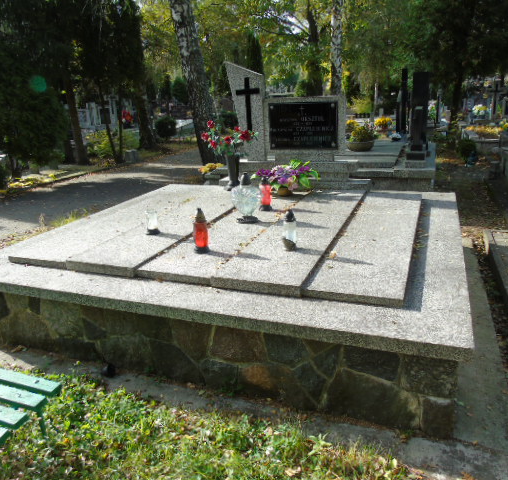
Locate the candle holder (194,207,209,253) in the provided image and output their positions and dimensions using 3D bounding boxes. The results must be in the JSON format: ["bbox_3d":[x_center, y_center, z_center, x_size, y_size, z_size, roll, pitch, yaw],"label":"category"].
[{"bbox_3d":[-0.342,-0.062,2.932,0.098,0.283,0.098,-3,18,1],"label":"candle holder"}]

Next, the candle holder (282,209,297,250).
[{"bbox_3d":[0.228,-0.065,3.011,0.090,0.255,0.090,-3,18,1],"label":"candle holder"}]

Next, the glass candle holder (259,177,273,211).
[{"bbox_3d":[0.096,-0.385,3.864,0.107,0.274,0.107,-3,18,1],"label":"glass candle holder"}]

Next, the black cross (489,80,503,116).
[{"bbox_3d":[6.030,-3.526,11.518,0.313,0.835,0.070,4,19,21],"label":"black cross"}]

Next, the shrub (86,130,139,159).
[{"bbox_3d":[-3.674,-2.466,12.000,1.350,0.730,1.200,-8,19,-15],"label":"shrub"}]

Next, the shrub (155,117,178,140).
[{"bbox_3d":[-2.846,-3.519,14.652,0.700,0.750,0.700,4,20,21],"label":"shrub"}]

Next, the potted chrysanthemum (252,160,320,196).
[{"bbox_3d":[0.315,-0.608,4.537,0.620,0.330,0.500,4,20,21],"label":"potted chrysanthemum"}]

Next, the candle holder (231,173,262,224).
[{"bbox_3d":[-0.056,-0.329,3.554,0.225,0.374,0.150,1,19,11],"label":"candle holder"}]

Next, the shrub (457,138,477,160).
[{"bbox_3d":[3.964,-1.681,8.576,0.380,0.430,0.380,4,20,21],"label":"shrub"}]

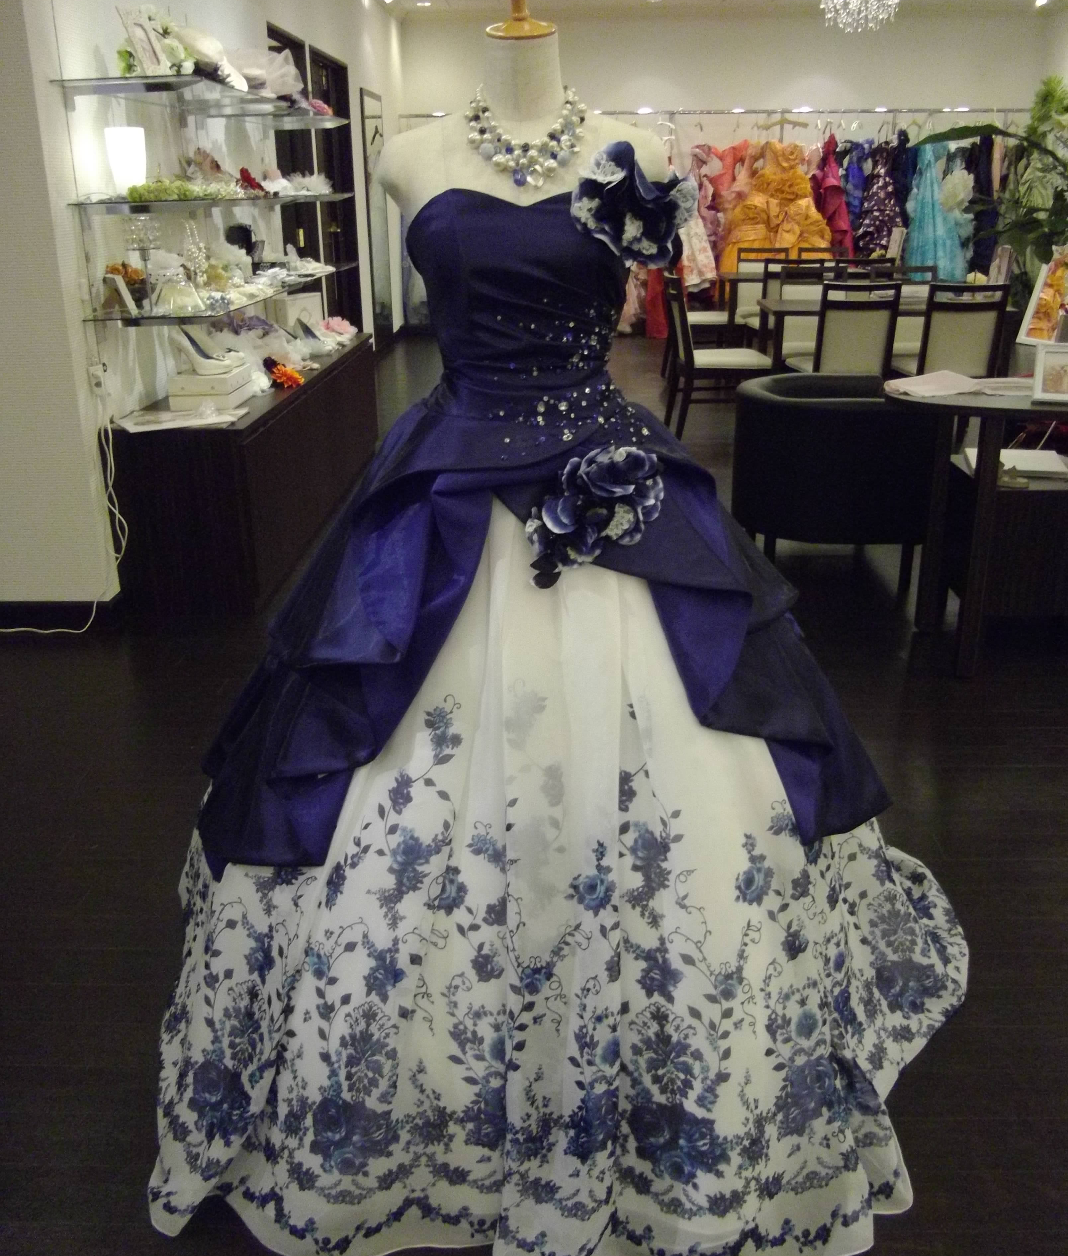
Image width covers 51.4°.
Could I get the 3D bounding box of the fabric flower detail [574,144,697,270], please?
[{"bbox_3d":[0.124,-0.527,1.380,0.150,0.150,0.090,-5,18,-11],"label":"fabric flower detail"}]

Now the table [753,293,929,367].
[{"bbox_3d":[1.890,-1.430,6.189,1.270,0.710,0.660,0,22,2],"label":"table"}]

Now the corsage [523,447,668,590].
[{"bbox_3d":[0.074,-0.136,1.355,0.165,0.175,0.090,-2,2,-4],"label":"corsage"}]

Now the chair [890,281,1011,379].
[{"bbox_3d":[2.128,-1.358,5.790,0.430,0.870,0.500,2,22,5],"label":"chair"}]

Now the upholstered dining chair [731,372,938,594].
[{"bbox_3d":[0.982,-0.496,3.898,0.620,0.685,0.640,0,22,2],"label":"upholstered dining chair"}]

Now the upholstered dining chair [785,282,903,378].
[{"bbox_3d":[1.632,-1.402,5.906,0.430,0.870,0.500,0,22,0],"label":"upholstered dining chair"}]

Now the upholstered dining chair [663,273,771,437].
[{"bbox_3d":[1.035,-1.511,6.184,0.510,0.870,0.430,-1,22,-1],"label":"upholstered dining chair"}]

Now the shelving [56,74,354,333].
[{"bbox_3d":[-1.110,-1.663,4.327,0.440,0.680,2.340,0,22,2],"label":"shelving"}]

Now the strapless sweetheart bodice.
[{"bbox_3d":[-0.022,-0.451,1.490,0.288,0.265,0.230,-1,22,-3],"label":"strapless sweetheart bodice"}]

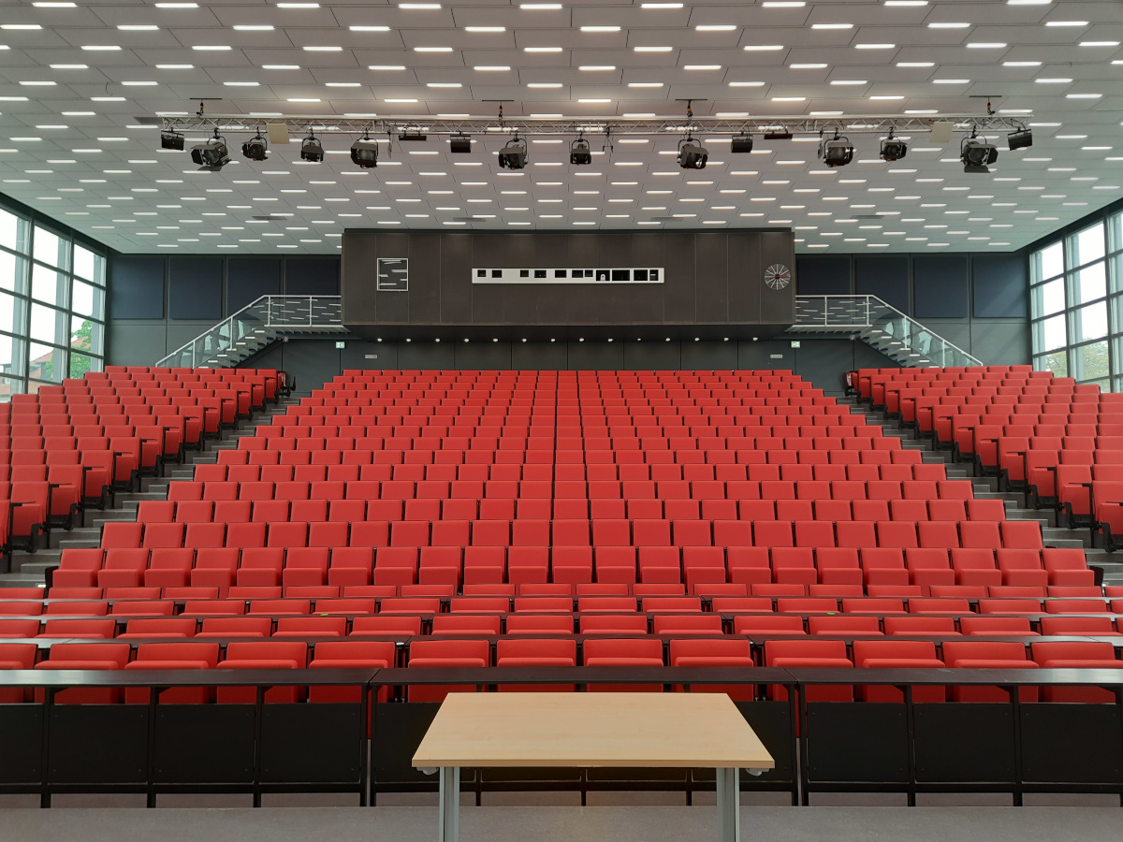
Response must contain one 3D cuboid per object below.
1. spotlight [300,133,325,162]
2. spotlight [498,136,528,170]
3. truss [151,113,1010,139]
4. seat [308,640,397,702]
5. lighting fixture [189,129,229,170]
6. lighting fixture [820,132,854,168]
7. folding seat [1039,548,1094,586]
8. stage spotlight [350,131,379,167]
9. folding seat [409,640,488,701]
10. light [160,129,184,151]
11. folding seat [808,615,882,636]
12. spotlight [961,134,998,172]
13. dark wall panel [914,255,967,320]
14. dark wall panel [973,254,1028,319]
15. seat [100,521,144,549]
[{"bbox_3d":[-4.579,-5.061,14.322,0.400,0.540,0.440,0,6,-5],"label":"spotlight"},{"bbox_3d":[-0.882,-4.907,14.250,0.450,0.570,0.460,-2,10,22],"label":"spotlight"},{"bbox_3d":[0.631,-5.444,14.406,16.050,0.310,0.300,0,-4,0],"label":"truss"},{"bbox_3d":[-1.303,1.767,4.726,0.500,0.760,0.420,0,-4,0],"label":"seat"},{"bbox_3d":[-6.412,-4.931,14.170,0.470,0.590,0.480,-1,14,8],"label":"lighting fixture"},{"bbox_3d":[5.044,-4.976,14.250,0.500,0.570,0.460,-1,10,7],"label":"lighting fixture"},{"bbox_3d":[6.172,1.963,9.434,0.510,0.780,0.420,0,-4,0],"label":"folding seat"},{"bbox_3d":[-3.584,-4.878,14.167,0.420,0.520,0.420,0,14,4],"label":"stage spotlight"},{"bbox_3d":[-0.755,1.819,5.141,0.525,0.700,0.330,0,-4,0],"label":"folding seat"},{"bbox_3d":[-7.100,-5.105,14.182,0.350,0.300,0.220,2,8,-22],"label":"light"},{"bbox_3d":[2.204,1.875,5.971,0.525,0.700,0.330,0,-4,2],"label":"folding seat"},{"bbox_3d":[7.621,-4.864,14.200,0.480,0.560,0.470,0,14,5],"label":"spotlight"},{"bbox_3d":[11.968,-4.206,24.610,1.680,1.930,0.100,0,-4,0],"label":"dark wall panel"},{"bbox_3d":[13.838,-4.212,24.602,1.680,1.930,0.100,0,-4,0],"label":"dark wall panel"},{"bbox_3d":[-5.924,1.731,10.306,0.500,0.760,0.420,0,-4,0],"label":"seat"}]

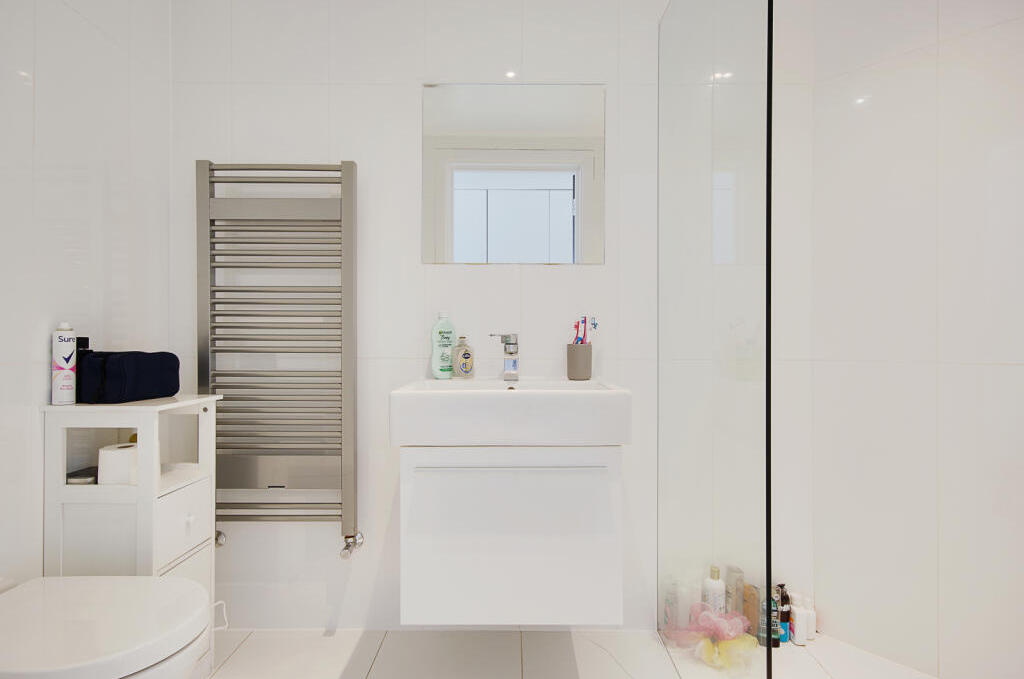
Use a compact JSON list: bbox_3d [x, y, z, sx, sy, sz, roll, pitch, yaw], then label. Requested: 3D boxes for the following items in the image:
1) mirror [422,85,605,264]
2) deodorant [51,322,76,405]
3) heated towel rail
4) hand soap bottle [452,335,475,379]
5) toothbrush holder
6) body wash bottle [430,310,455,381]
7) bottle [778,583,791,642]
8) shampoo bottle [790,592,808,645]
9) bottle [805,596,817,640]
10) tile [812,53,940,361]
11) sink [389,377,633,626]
[{"bbox_3d":[0.005,-0.539,1.770,0.598,0.592,0.015,0,0,0],"label":"mirror"},{"bbox_3d":[-1.089,0.060,1.318,0.048,0.200,0.048,0,0,37],"label":"deodorant"},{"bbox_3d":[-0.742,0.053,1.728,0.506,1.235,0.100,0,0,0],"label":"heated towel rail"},{"bbox_3d":[-0.153,0.060,1.705,0.071,0.134,0.044,0,0,-12],"label":"hand soap bottle"},{"bbox_3d":[0.212,0.070,1.705,0.077,0.112,0.077,0,0,0],"label":"toothbrush holder"},{"bbox_3d":[-0.219,0.021,1.725,0.076,0.212,0.046,0,0,-5],"label":"body wash bottle"},{"bbox_3d":[0.875,0.872,1.735,0.045,0.175,0.040,0,0,27],"label":"bottle"},{"bbox_3d":[0.913,0.884,1.720,0.040,0.155,0.052,0,0,-37],"label":"shampoo bottle"},{"bbox_3d":[0.960,0.897,1.742,0.046,0.128,0.036,0,0,37],"label":"bottle"},{"bbox_3d":[1.103,-0.388,1.656,0.010,0.904,0.322,0,0,-39],"label":"tile"},{"bbox_3d":[-0.001,0.423,1.562,0.602,0.592,0.436,0,0,0],"label":"sink"}]

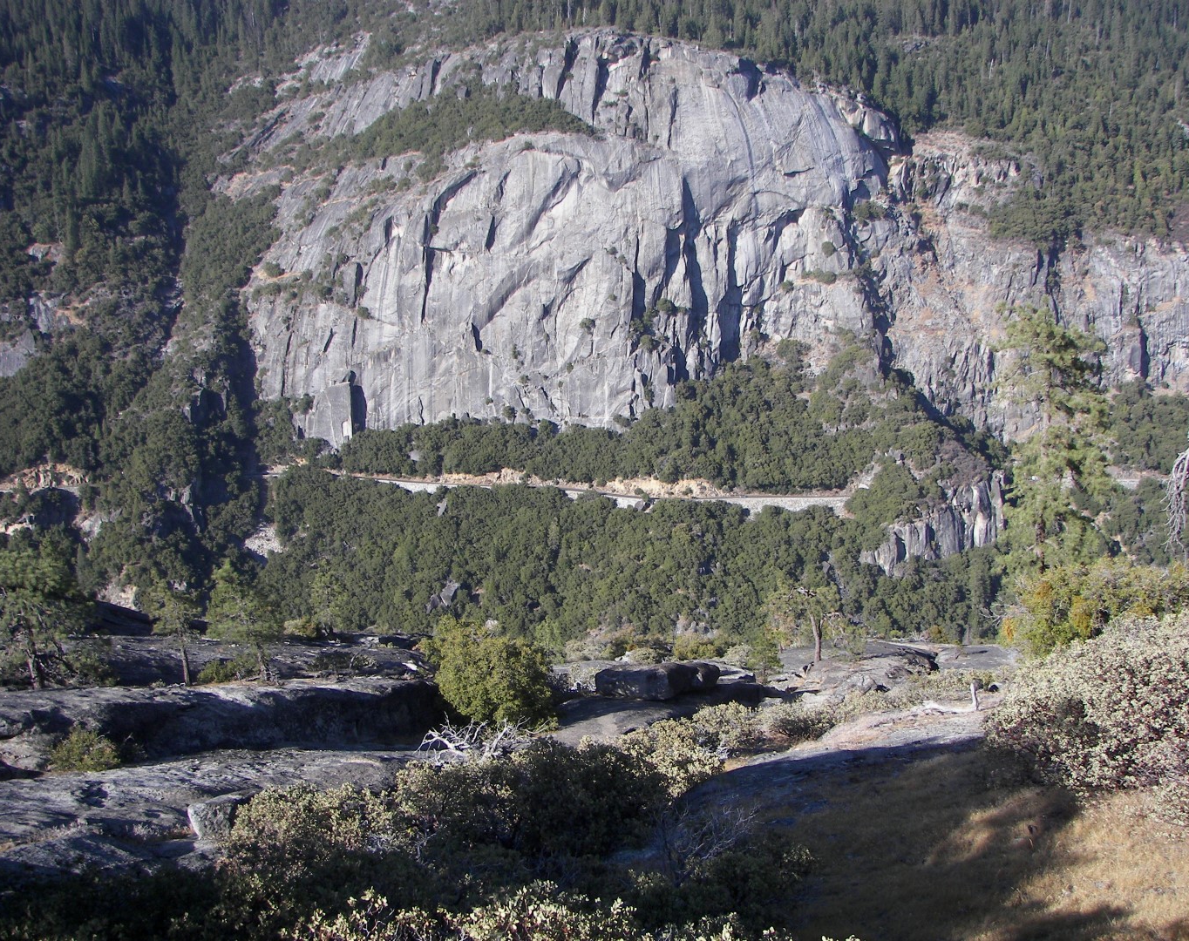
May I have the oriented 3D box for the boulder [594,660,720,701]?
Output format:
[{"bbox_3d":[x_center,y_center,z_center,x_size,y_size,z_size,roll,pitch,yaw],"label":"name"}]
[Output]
[{"bbox_3d":[1.600,5.320,33.000,2.950,0.900,1.800,3,12,15],"label":"boulder"}]

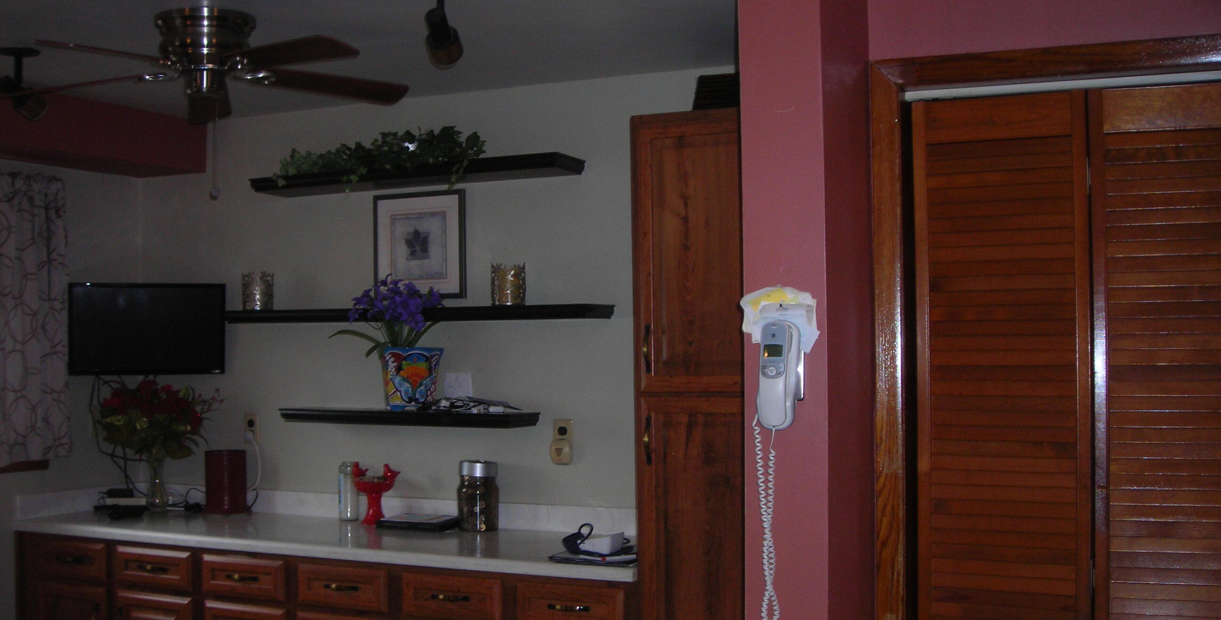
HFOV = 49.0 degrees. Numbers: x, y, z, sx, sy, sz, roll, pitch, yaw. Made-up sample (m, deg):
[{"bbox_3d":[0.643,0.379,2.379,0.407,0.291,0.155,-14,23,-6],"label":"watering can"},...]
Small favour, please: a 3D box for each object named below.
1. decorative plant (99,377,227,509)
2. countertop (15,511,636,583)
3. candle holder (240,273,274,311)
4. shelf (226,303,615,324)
[{"bbox_3d":[-1.758,0.528,5.208,0.480,0.523,0.410,-1,-2,27],"label":"decorative plant"},{"bbox_3d":[-0.925,0.789,4.650,2.531,0.042,0.628,-1,-2,27],"label":"countertop"},{"bbox_3d":[-1.342,-0.071,5.104,0.120,0.150,0.120,0,-1,0],"label":"candle holder"},{"bbox_3d":[-0.720,0.018,4.796,1.555,0.049,0.210,-1,-2,27],"label":"shelf"}]

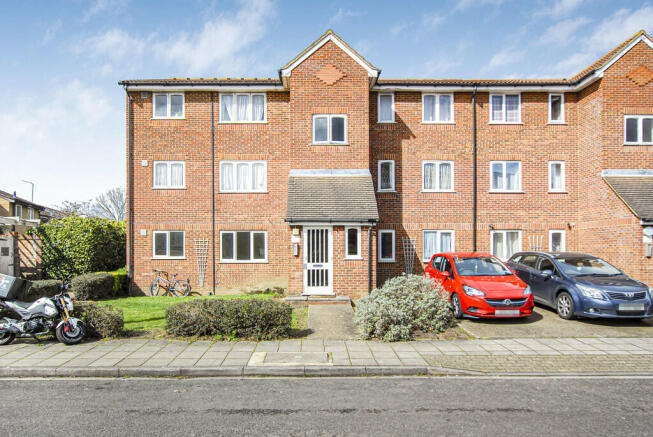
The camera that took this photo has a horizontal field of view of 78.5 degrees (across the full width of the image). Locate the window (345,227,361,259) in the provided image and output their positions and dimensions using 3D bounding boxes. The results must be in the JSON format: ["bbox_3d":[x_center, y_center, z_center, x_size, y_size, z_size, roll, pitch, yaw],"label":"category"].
[{"bbox_3d":[0.811,0.742,12.000,0.500,1.020,0.100,0,0,0],"label":"window"}]

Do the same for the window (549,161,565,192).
[{"bbox_3d":[8.754,-1.583,15.150,0.633,1.195,0.110,0,-1,0],"label":"window"}]

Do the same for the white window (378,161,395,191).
[{"bbox_3d":[2.294,-1.608,15.150,0.645,1.183,0.110,0,-1,0],"label":"white window"}]

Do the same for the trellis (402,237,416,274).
[{"bbox_3d":[3.137,1.502,15.100,0.567,1.606,0.060,0,-1,0],"label":"trellis"}]

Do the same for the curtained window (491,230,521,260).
[{"bbox_3d":[6.743,1.029,14.950,1.180,1.180,0.100,0,0,0],"label":"curtained window"}]

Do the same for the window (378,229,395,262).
[{"bbox_3d":[2.298,1.050,15.150,0.652,1.221,0.110,0,-1,0],"label":"window"}]

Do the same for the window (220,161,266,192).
[{"bbox_3d":[-3.059,-1.520,14.723,1.769,1.198,0.120,0,0,-1],"label":"window"}]

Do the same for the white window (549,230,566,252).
[{"bbox_3d":[8.615,1.027,14.863,0.614,1.183,0.120,0,0,-1],"label":"white window"}]

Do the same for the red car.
[{"bbox_3d":[3.870,1.660,10.750,1.820,1.480,4.020,0,0,-4],"label":"red car"}]

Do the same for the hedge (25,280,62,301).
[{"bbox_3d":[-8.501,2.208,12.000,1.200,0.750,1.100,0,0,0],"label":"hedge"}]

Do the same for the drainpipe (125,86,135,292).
[{"bbox_3d":[-7.300,-1.004,14.850,0.100,7.680,0.120,0,0,0],"label":"drainpipe"}]

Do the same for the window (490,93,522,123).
[{"bbox_3d":[6.710,-4.116,14.950,1.190,1.160,0.100,0,0,0],"label":"window"}]

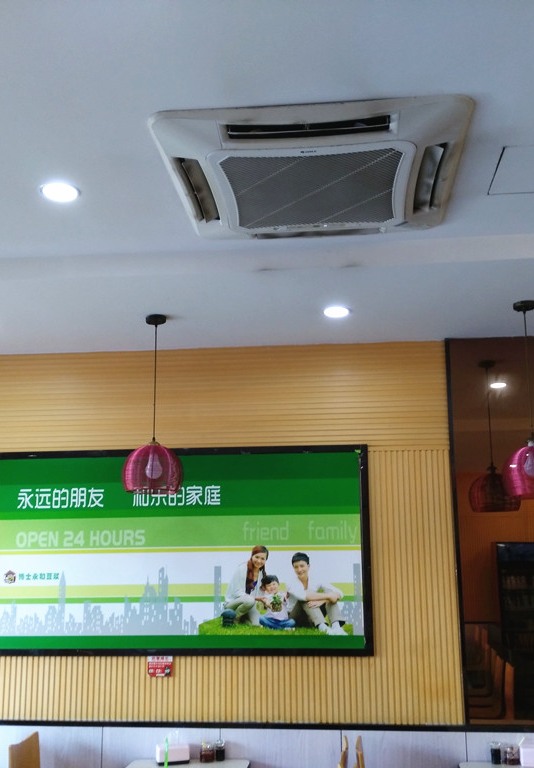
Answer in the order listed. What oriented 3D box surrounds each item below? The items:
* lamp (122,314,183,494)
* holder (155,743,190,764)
[{"bbox_3d":[-0.531,0.092,3.923,0.288,0.845,0.288,-2,-11,6],"label":"lamp"},{"bbox_3d":[-0.470,1.857,4.152,0.152,0.082,0.095,2,-11,-14],"label":"holder"}]

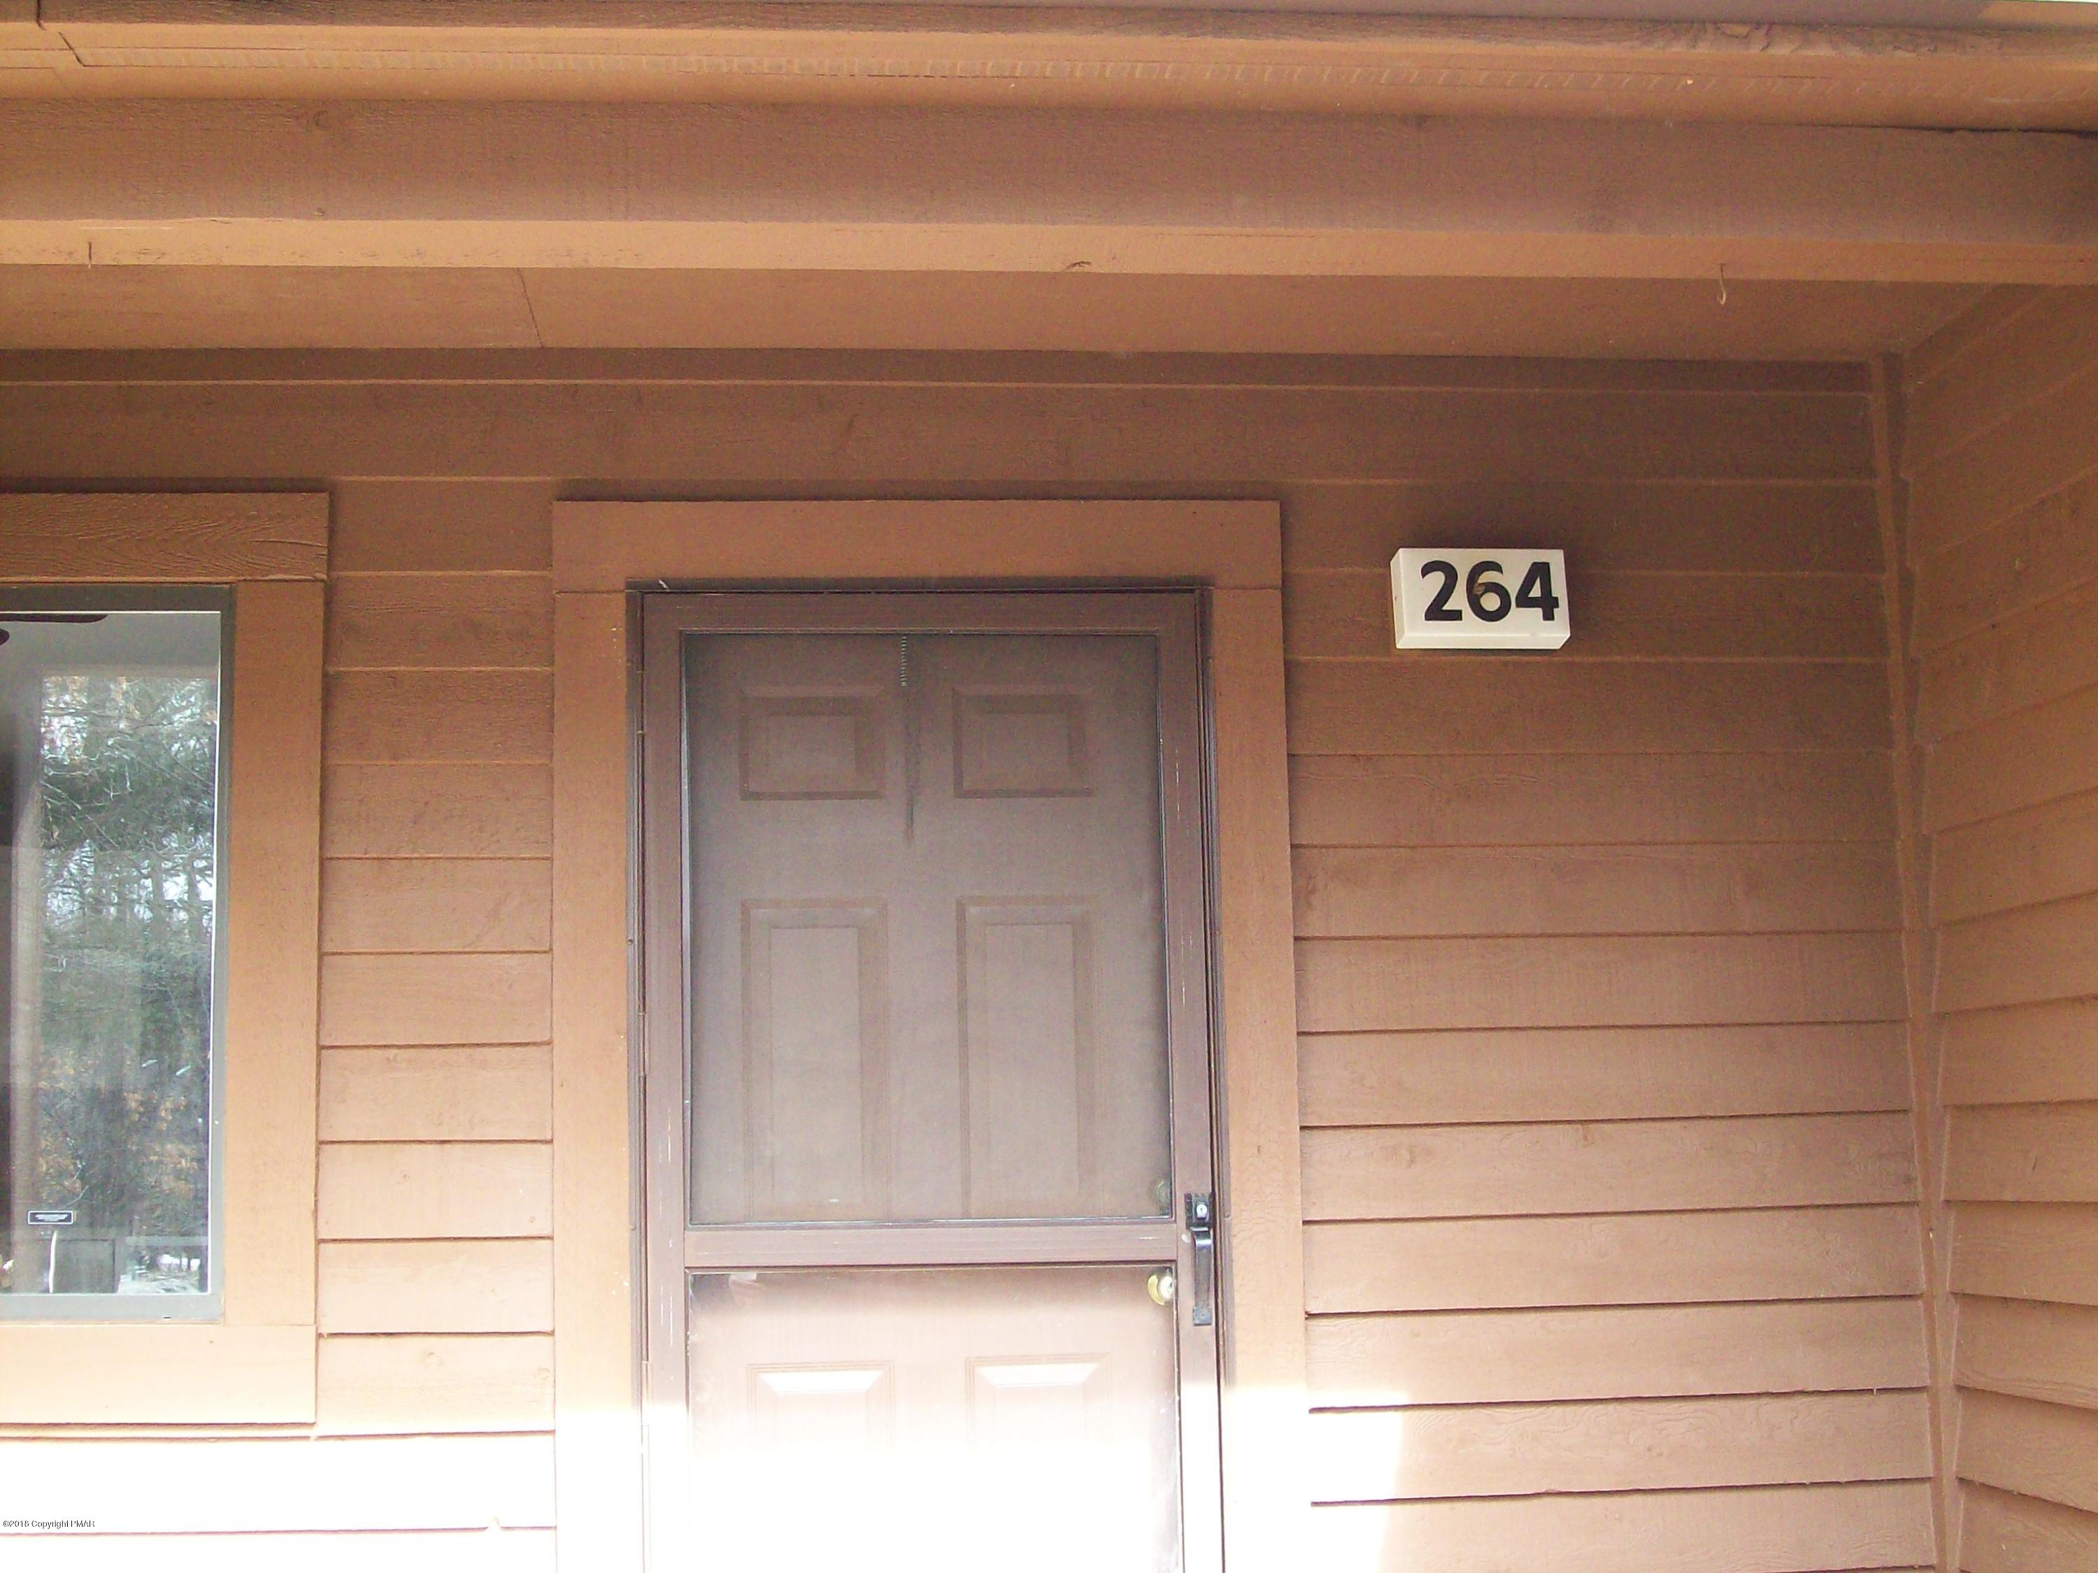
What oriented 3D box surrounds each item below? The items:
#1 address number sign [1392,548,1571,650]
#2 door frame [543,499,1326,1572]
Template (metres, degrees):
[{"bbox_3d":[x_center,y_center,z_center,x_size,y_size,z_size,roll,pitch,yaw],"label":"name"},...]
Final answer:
[{"bbox_3d":[0.701,-0.305,4.435,0.268,0.141,0.075,0,-12,-6],"label":"address number sign"},{"bbox_3d":[-0.187,0.642,4.316,1.166,2.202,0.130,0,-7,-6],"label":"door frame"}]

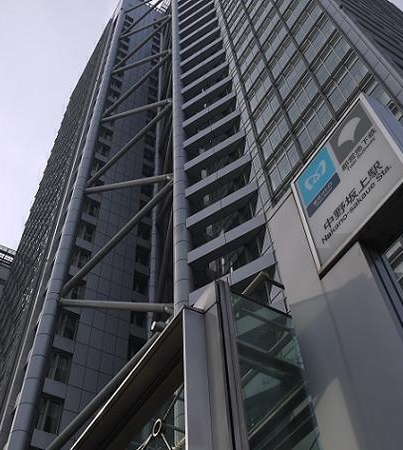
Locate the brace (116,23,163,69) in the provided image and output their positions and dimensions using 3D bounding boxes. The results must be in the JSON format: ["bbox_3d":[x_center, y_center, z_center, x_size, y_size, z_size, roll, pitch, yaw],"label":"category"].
[{"bbox_3d":[-8.543,-26.318,85.222,11.573,0.450,0.450,-48,-59,-15],"label":"brace"}]

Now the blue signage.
[{"bbox_3d":[0.765,-0.274,3.869,0.030,0.450,0.337,25,-60,-19],"label":"blue signage"}]

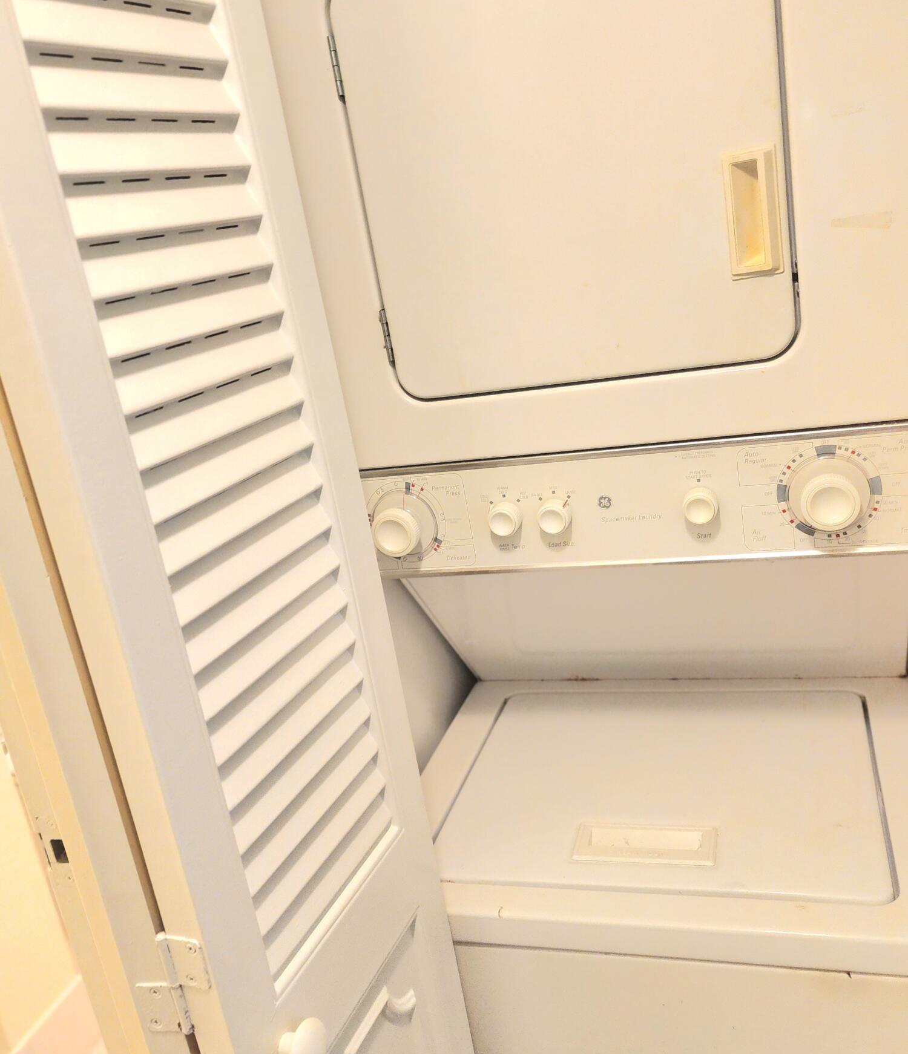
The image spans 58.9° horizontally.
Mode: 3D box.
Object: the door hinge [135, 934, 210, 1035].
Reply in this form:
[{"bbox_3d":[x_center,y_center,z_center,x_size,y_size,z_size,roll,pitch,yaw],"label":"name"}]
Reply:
[{"bbox_3d":[-0.191,0.311,0.544,0.058,0.080,0.013,-6,14,15],"label":"door hinge"}]

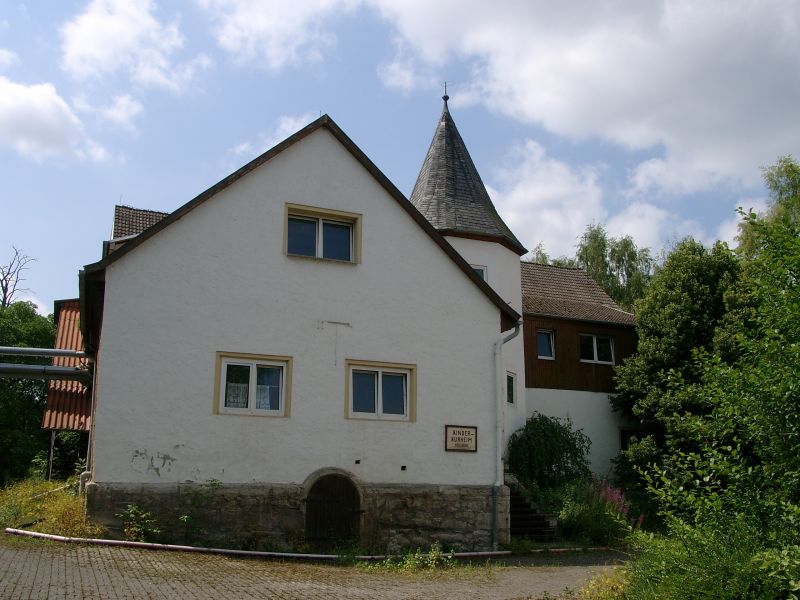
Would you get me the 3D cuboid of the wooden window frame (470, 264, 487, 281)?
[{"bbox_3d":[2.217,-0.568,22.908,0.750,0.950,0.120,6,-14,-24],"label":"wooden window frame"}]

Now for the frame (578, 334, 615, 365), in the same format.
[{"bbox_3d":[7.018,1.785,28.107,1.500,1.040,0.130,6,-14,-23],"label":"frame"}]

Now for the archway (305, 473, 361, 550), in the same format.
[{"bbox_3d":[-1.511,4.661,17.372,1.350,1.700,0.350,6,-14,-23],"label":"archway"}]

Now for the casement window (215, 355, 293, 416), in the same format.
[{"bbox_3d":[-3.191,1.864,17.184,1.700,1.360,0.150,6,-14,-23],"label":"casement window"}]

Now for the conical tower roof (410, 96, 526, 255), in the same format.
[{"bbox_3d":[1.528,-4.068,25.560,4.591,5.467,4.591,6,-14,-24],"label":"conical tower roof"}]

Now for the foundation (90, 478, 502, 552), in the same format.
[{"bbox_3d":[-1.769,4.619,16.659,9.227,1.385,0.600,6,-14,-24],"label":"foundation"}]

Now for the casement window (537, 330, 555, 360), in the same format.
[{"bbox_3d":[5.050,1.562,27.287,0.710,1.040,0.130,6,-14,-23],"label":"casement window"}]

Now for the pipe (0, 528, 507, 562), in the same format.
[{"bbox_3d":[-2.353,5.162,16.551,10.900,0.550,0.600,5,-14,-17],"label":"pipe"}]

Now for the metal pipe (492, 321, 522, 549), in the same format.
[{"bbox_3d":[2.680,3.181,19.338,0.900,5.600,0.250,6,-14,-23],"label":"metal pipe"}]

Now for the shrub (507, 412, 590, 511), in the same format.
[{"bbox_3d":[4.341,4.691,22.969,2.300,2.750,2.100,0,-13,0],"label":"shrub"}]

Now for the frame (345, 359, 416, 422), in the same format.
[{"bbox_3d":[-0.427,2.049,17.595,1.734,1.299,0.170,6,-14,-24],"label":"frame"}]

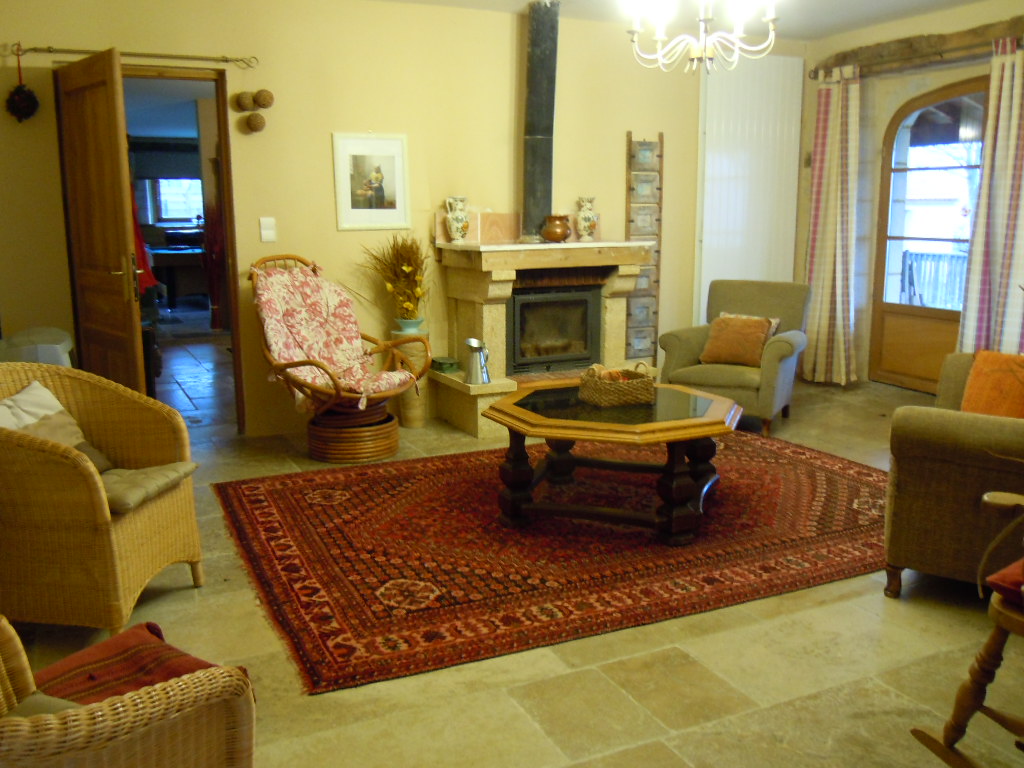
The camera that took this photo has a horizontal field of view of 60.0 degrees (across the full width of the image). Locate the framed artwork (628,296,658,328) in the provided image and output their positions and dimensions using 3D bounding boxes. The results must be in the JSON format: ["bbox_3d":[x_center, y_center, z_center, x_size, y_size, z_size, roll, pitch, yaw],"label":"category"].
[{"bbox_3d":[0.956,-0.523,6.491,0.263,0.228,0.025,-6,12,-26],"label":"framed artwork"}]

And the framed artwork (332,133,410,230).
[{"bbox_3d":[-0.857,-1.239,5.432,0.471,0.579,0.025,-6,12,-26],"label":"framed artwork"}]

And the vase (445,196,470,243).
[{"bbox_3d":[-0.338,-1.026,5.536,0.147,0.296,0.130,-6,12,-26],"label":"vase"}]

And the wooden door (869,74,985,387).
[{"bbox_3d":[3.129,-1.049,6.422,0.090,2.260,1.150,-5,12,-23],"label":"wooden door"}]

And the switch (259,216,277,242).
[{"bbox_3d":[-1.432,-0.904,5.208,0.091,0.144,0.015,-6,12,-26],"label":"switch"}]

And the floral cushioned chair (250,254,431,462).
[{"bbox_3d":[-0.925,-0.163,4.925,0.860,1.095,0.800,5,13,28],"label":"floral cushioned chair"}]

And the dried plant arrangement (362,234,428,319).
[{"bbox_3d":[-0.712,-0.614,5.446,0.414,0.598,0.391,-5,10,-24],"label":"dried plant arrangement"}]

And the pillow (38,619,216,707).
[{"bbox_3d":[-0.704,0.593,1.680,0.380,0.110,0.280,7,13,33],"label":"pillow"}]

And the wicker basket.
[{"bbox_3d":[0.453,-0.001,3.850,0.270,0.167,0.236,-5,10,-24],"label":"wicker basket"}]

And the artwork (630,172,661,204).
[{"bbox_3d":[0.951,-1.394,6.321,0.250,0.219,0.025,-6,12,-26],"label":"artwork"}]

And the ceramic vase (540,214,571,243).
[{"bbox_3d":[0.281,-0.984,5.649,0.205,0.172,0.205,0,9,0],"label":"ceramic vase"}]

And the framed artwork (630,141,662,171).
[{"bbox_3d":[0.954,-1.620,6.340,0.236,0.215,0.030,-5,10,-24],"label":"framed artwork"}]

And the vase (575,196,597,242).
[{"bbox_3d":[0.482,-1.077,5.832,0.149,0.282,0.144,0,9,0],"label":"vase"}]

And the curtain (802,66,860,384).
[{"bbox_3d":[2.400,-1.169,6.666,0.115,2.311,0.517,-5,10,-24],"label":"curtain"}]

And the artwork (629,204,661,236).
[{"bbox_3d":[0.952,-1.174,6.364,0.256,0.222,0.025,-6,12,-26],"label":"artwork"}]

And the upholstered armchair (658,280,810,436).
[{"bbox_3d":[1.470,-0.200,5.688,0.805,0.880,0.770,6,11,34],"label":"upholstered armchair"}]

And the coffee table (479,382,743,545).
[{"bbox_3d":[0.443,0.314,3.850,1.046,0.460,1.046,-5,10,-24],"label":"coffee table"}]

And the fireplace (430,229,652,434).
[{"bbox_3d":[0.226,-0.342,5.814,1.380,1.138,0.759,-5,10,-24],"label":"fireplace"}]

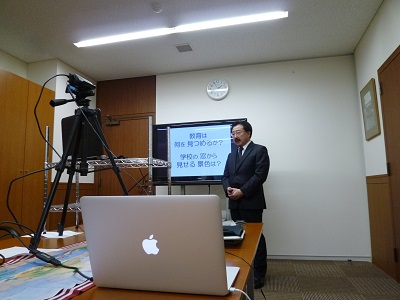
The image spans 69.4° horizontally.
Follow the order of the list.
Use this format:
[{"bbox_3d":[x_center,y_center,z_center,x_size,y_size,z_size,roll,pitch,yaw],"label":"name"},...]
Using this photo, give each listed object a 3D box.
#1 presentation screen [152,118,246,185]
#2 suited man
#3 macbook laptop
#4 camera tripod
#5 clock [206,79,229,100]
[{"bbox_3d":[-0.009,0.046,3.989,1.352,0.874,0.100,-3,-9,13],"label":"presentation screen"},{"bbox_3d":[0.472,0.526,3.024,0.480,1.680,0.340,-7,-10,35],"label":"suited man"},{"bbox_3d":[-0.086,0.240,0.800,0.348,0.234,0.306,-3,-9,13],"label":"macbook laptop"},{"bbox_3d":[-0.648,0.103,1.590,0.500,0.760,0.500,-8,-11,40],"label":"camera tripod"},{"bbox_3d":[0.276,-0.935,4.456,0.350,0.350,0.045,-3,-9,13],"label":"clock"}]

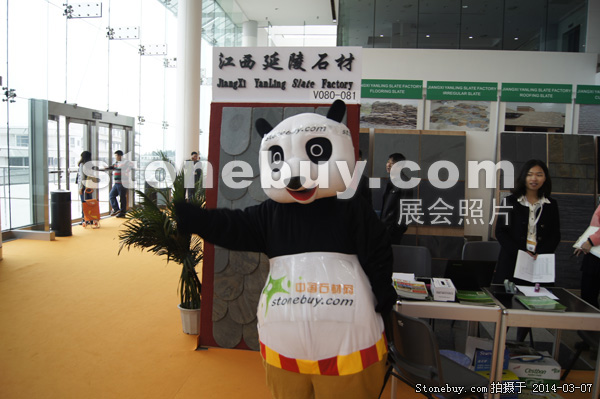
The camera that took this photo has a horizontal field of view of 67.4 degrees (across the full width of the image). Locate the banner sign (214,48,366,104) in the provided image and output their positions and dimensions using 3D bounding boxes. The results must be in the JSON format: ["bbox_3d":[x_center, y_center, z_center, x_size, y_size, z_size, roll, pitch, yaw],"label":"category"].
[{"bbox_3d":[-0.108,-1.022,3.700,1.230,0.455,0.035,2,5,7],"label":"banner sign"}]

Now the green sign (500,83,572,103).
[{"bbox_3d":[3.159,-1.420,6.000,0.930,0.250,0.030,2,5,4],"label":"green sign"}]

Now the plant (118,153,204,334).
[{"bbox_3d":[-1.179,0.385,4.013,0.820,1.618,0.780,3,5,7],"label":"plant"}]

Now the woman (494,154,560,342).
[{"bbox_3d":[1.831,0.506,3.571,0.500,1.657,0.300,4,5,25],"label":"woman"}]

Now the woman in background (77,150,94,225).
[{"bbox_3d":[-4.785,-0.268,10.053,0.340,1.643,0.460,4,5,22],"label":"woman in background"}]

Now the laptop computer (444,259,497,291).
[{"bbox_3d":[1.150,0.499,3.158,0.340,0.205,0.337,2,5,-1],"label":"laptop computer"}]

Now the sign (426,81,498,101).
[{"bbox_3d":[2.198,-1.462,6.070,0.930,0.250,0.030,2,5,4],"label":"sign"}]

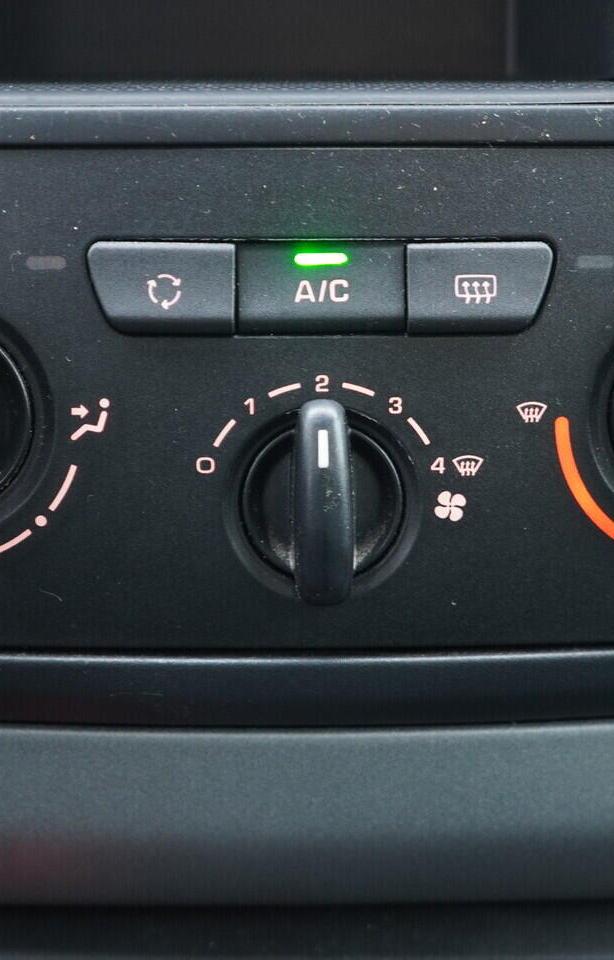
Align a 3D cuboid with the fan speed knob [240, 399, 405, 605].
[{"bbox_3d":[0.003,0.004,0.245,0.029,0.034,0.015,0,10,0],"label":"fan speed knob"}]

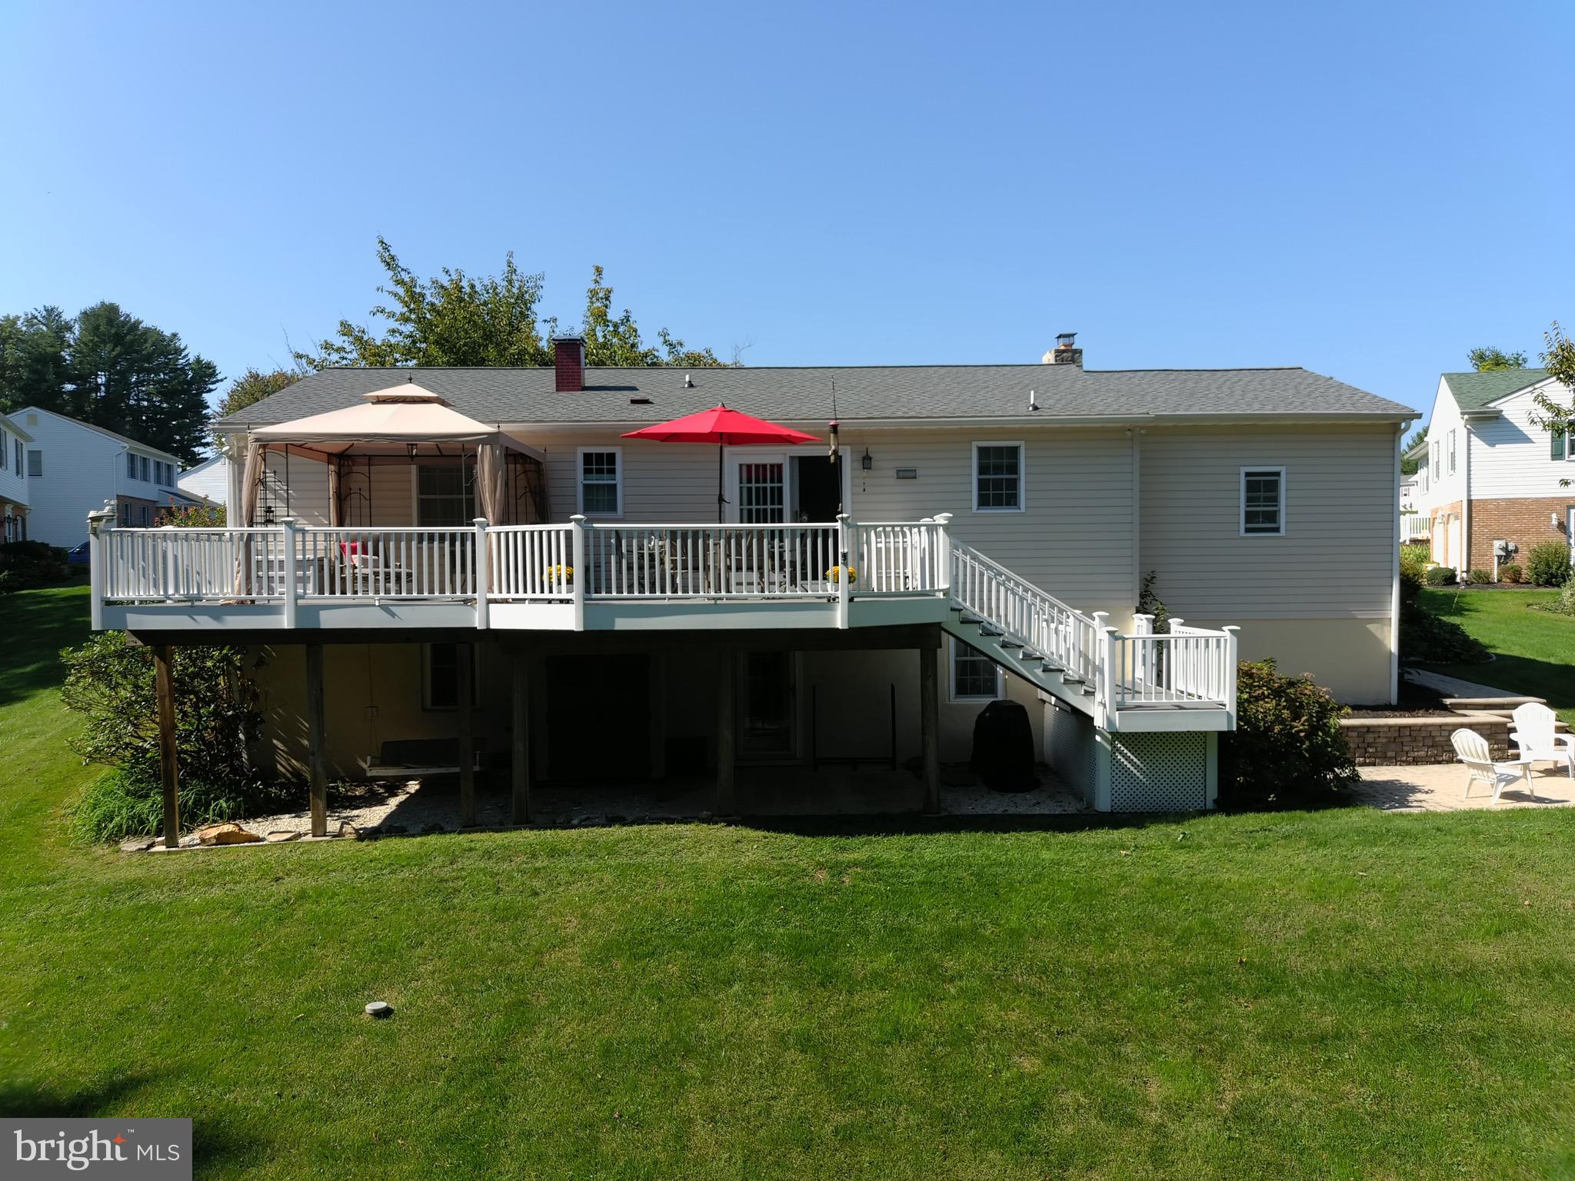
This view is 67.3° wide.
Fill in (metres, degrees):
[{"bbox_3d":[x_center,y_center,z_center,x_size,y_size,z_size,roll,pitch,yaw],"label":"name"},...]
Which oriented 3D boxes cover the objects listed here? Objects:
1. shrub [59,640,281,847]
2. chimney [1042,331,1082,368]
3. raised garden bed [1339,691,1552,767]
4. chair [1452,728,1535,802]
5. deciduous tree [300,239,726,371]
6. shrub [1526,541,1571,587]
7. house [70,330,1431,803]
[{"bbox_3d":[-8.431,1.836,16.280,2.900,2.450,2.600,-1,2,0],"label":"shrub"},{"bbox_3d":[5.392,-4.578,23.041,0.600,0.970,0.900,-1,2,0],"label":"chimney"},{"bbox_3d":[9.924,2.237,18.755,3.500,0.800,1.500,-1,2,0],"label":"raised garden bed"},{"bbox_3d":[9.405,2.291,15.705,0.850,0.940,0.760,-1,2,-22],"label":"chair"},{"bbox_3d":[-7.582,-4.924,32.830,11.600,9.600,10.300,-1,2,0],"label":"deciduous tree"},{"bbox_3d":[22.693,-0.821,35.204,1.300,1.320,1.250,-1,2,0],"label":"shrub"},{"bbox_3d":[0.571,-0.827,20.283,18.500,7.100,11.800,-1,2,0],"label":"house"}]

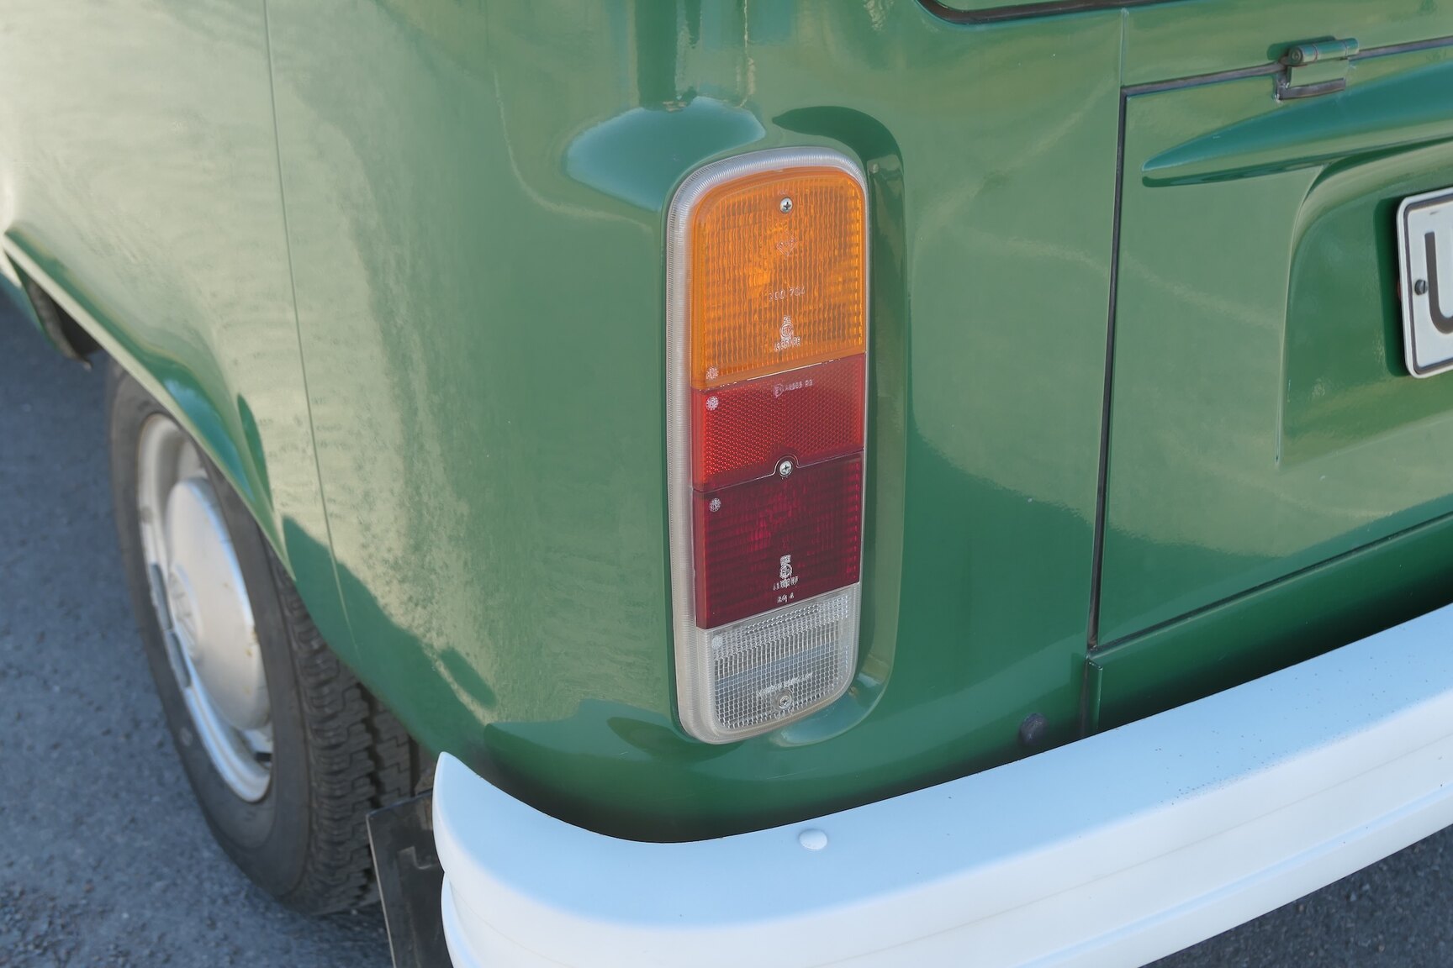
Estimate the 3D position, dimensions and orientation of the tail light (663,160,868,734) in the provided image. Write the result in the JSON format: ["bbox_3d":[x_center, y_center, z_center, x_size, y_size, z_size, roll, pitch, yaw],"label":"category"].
[{"bbox_3d":[0.021,-0.019,1.004,0.128,0.358,0.060,-14,24,-31],"label":"tail light"}]

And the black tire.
[{"bbox_3d":[-0.459,0.105,1.675,0.188,0.645,0.645,-14,24,-31],"label":"black tire"}]

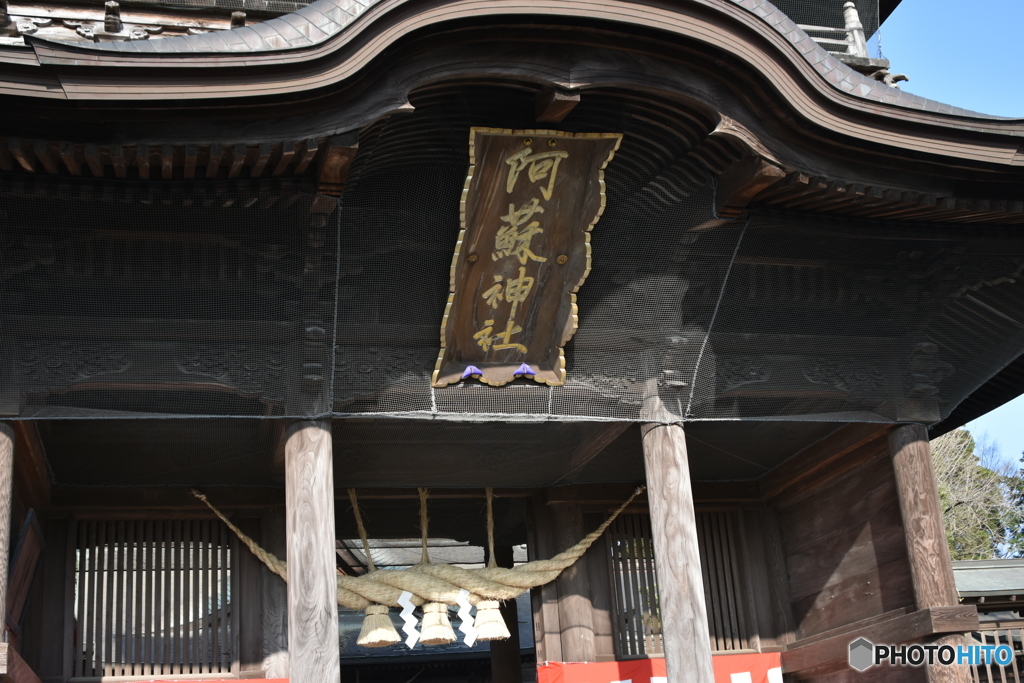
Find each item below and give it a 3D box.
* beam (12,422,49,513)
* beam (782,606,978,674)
[{"bbox_3d":[-4.584,1.026,11.063,0.270,0.320,2.950,1,-21,-15],"label":"beam"},{"bbox_3d":[4.249,3.572,14.159,0.539,0.261,3.476,1,-20,-15],"label":"beam"}]

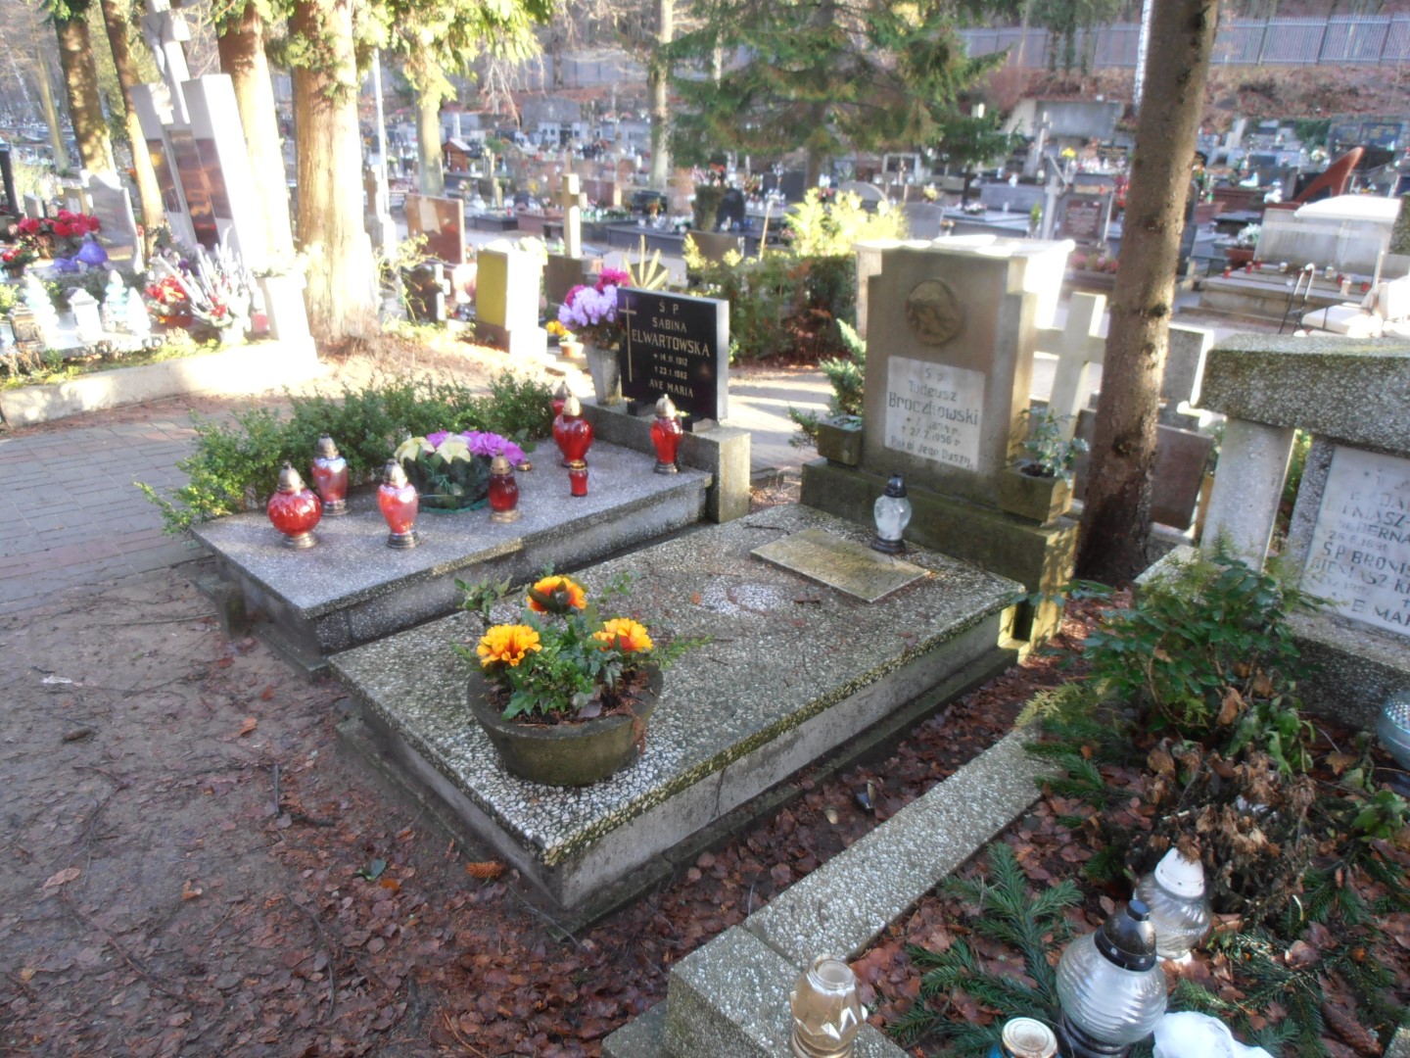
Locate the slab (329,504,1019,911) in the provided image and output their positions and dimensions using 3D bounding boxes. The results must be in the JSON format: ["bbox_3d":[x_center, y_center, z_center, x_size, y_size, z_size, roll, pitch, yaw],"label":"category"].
[{"bbox_3d":[0.012,0.361,2.884,1.824,0.202,1.003,-19,29,-40],"label":"slab"}]

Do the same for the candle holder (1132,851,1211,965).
[{"bbox_3d":[0.887,0.696,1.846,0.134,0.224,0.134,-18,28,-41],"label":"candle holder"}]

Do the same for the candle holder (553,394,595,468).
[{"bbox_3d":[-0.540,-0.413,4.026,0.166,0.284,0.166,-18,28,-41],"label":"candle holder"}]

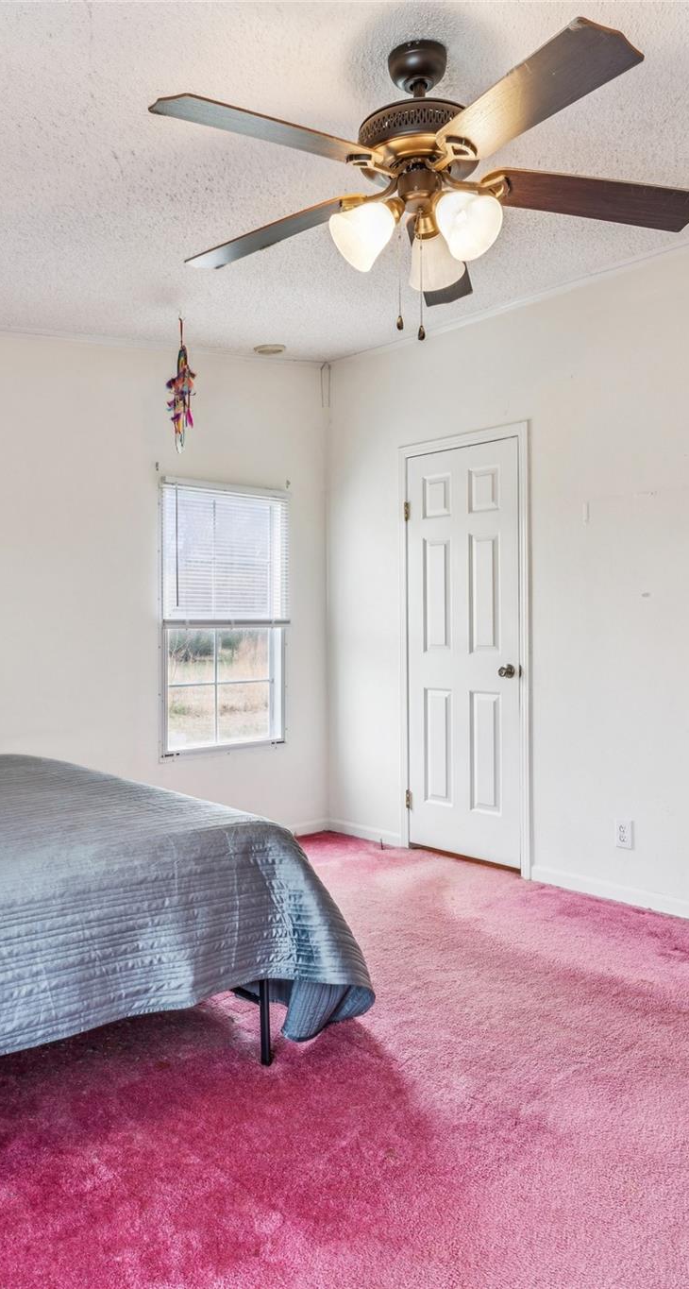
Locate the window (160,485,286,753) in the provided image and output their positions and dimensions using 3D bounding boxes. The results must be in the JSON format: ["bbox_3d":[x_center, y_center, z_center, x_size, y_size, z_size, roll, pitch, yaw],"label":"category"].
[{"bbox_3d":[-0.623,-0.136,4.505,0.800,1.380,0.100,-1,1,-44],"label":"window"}]

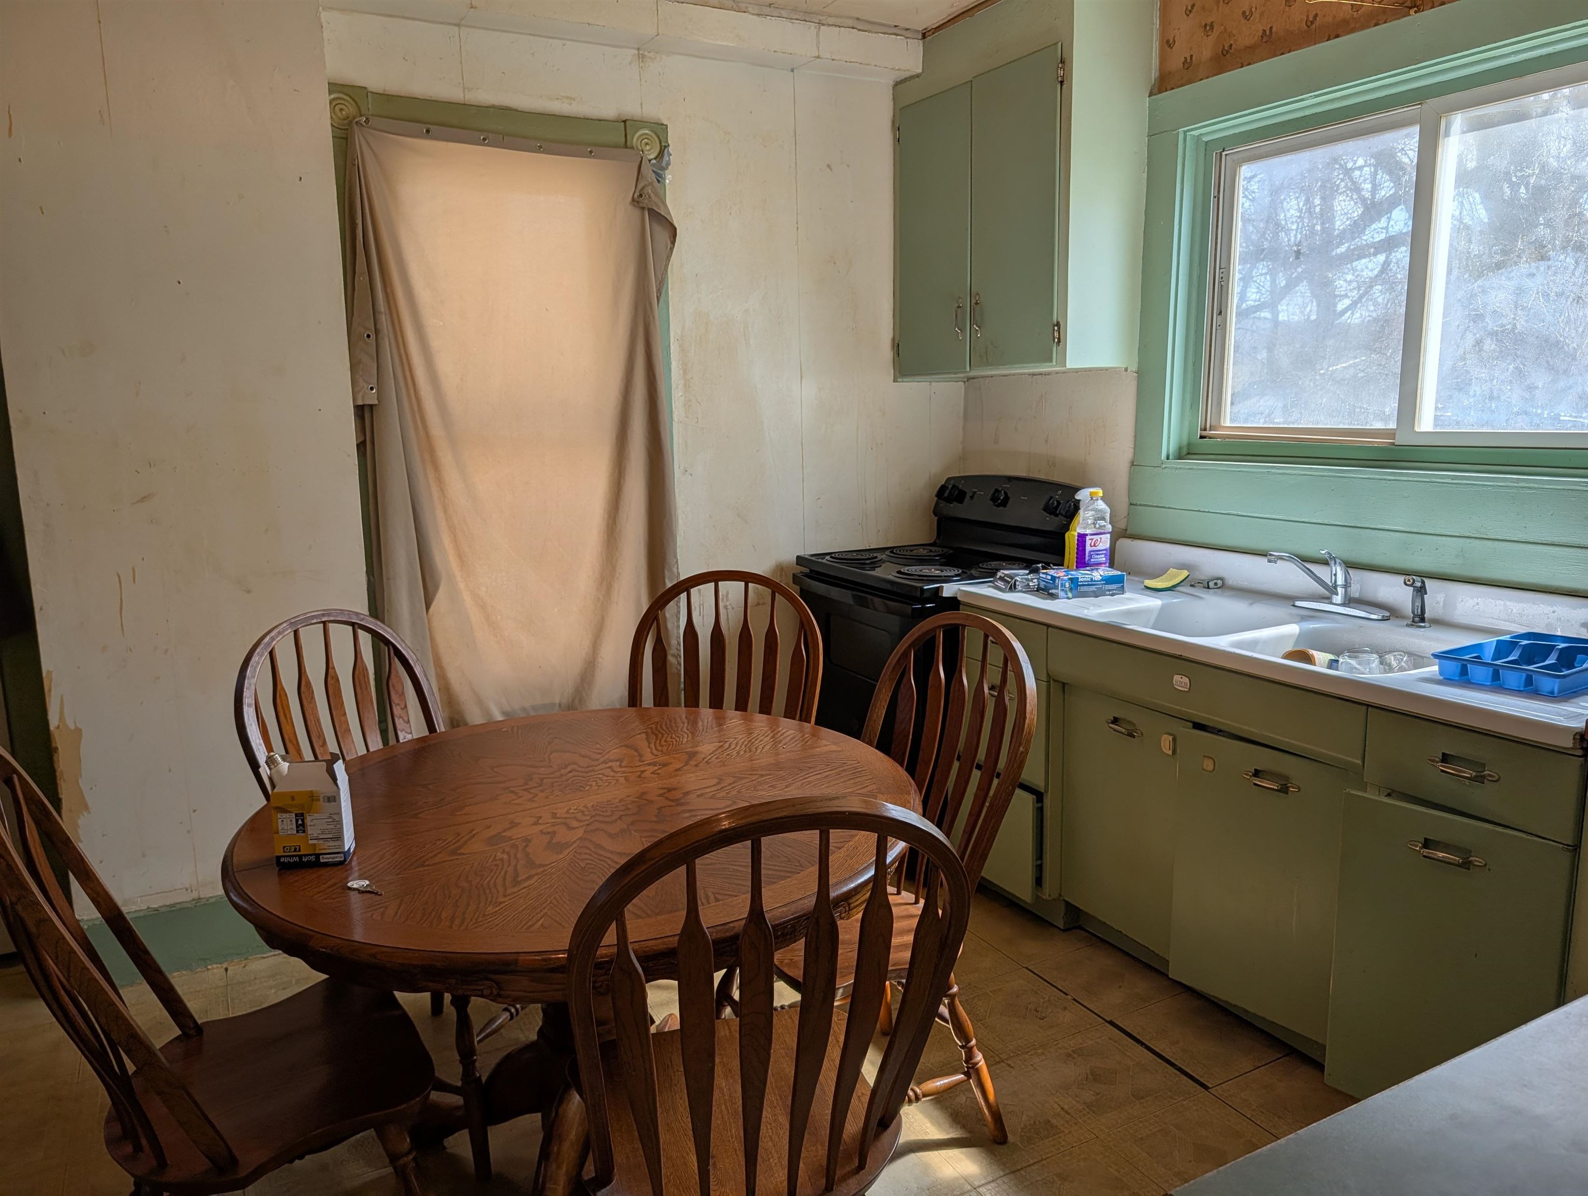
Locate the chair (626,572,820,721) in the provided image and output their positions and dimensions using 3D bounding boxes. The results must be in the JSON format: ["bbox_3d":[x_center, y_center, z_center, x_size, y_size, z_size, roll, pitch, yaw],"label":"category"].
[{"bbox_3d":[-0.226,0.502,2.643,0.500,1.050,0.600,2,11,15],"label":"chair"}]

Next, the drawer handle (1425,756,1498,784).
[{"bbox_3d":[1.219,0.312,2.011,0.030,0.025,0.125,-7,12,-28],"label":"drawer handle"}]

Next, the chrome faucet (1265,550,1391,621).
[{"bbox_3d":[1.331,-0.038,2.799,0.220,0.165,0.250,-6,11,-24],"label":"chrome faucet"}]

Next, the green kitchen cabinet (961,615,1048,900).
[{"bbox_3d":[0.857,0.423,3.348,0.600,0.830,0.400,-7,12,-28],"label":"green kitchen cabinet"}]

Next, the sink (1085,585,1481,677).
[{"bbox_3d":[1.171,0.160,2.696,0.490,0.190,0.840,-7,12,-28],"label":"sink"}]

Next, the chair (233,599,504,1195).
[{"bbox_3d":[-0.783,0.559,2.389,0.600,1.050,0.500,4,12,28],"label":"chair"}]

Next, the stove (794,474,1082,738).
[{"bbox_3d":[0.483,0.208,3.767,0.710,1.195,0.765,-7,12,-28],"label":"stove"}]

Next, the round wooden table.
[{"bbox_3d":[-0.373,0.741,2.153,1.235,0.762,1.235,-7,12,-28],"label":"round wooden table"}]

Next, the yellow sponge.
[{"bbox_3d":[1.105,-0.059,3.272,0.110,0.045,0.075,-7,12,-28],"label":"yellow sponge"}]

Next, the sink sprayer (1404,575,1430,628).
[{"bbox_3d":[1.497,0.007,2.648,0.055,0.122,0.045,-6,11,-24],"label":"sink sprayer"}]

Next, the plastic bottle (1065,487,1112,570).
[{"bbox_3d":[0.902,-0.194,3.372,0.100,0.285,0.080,-5,11,-19],"label":"plastic bottle"}]

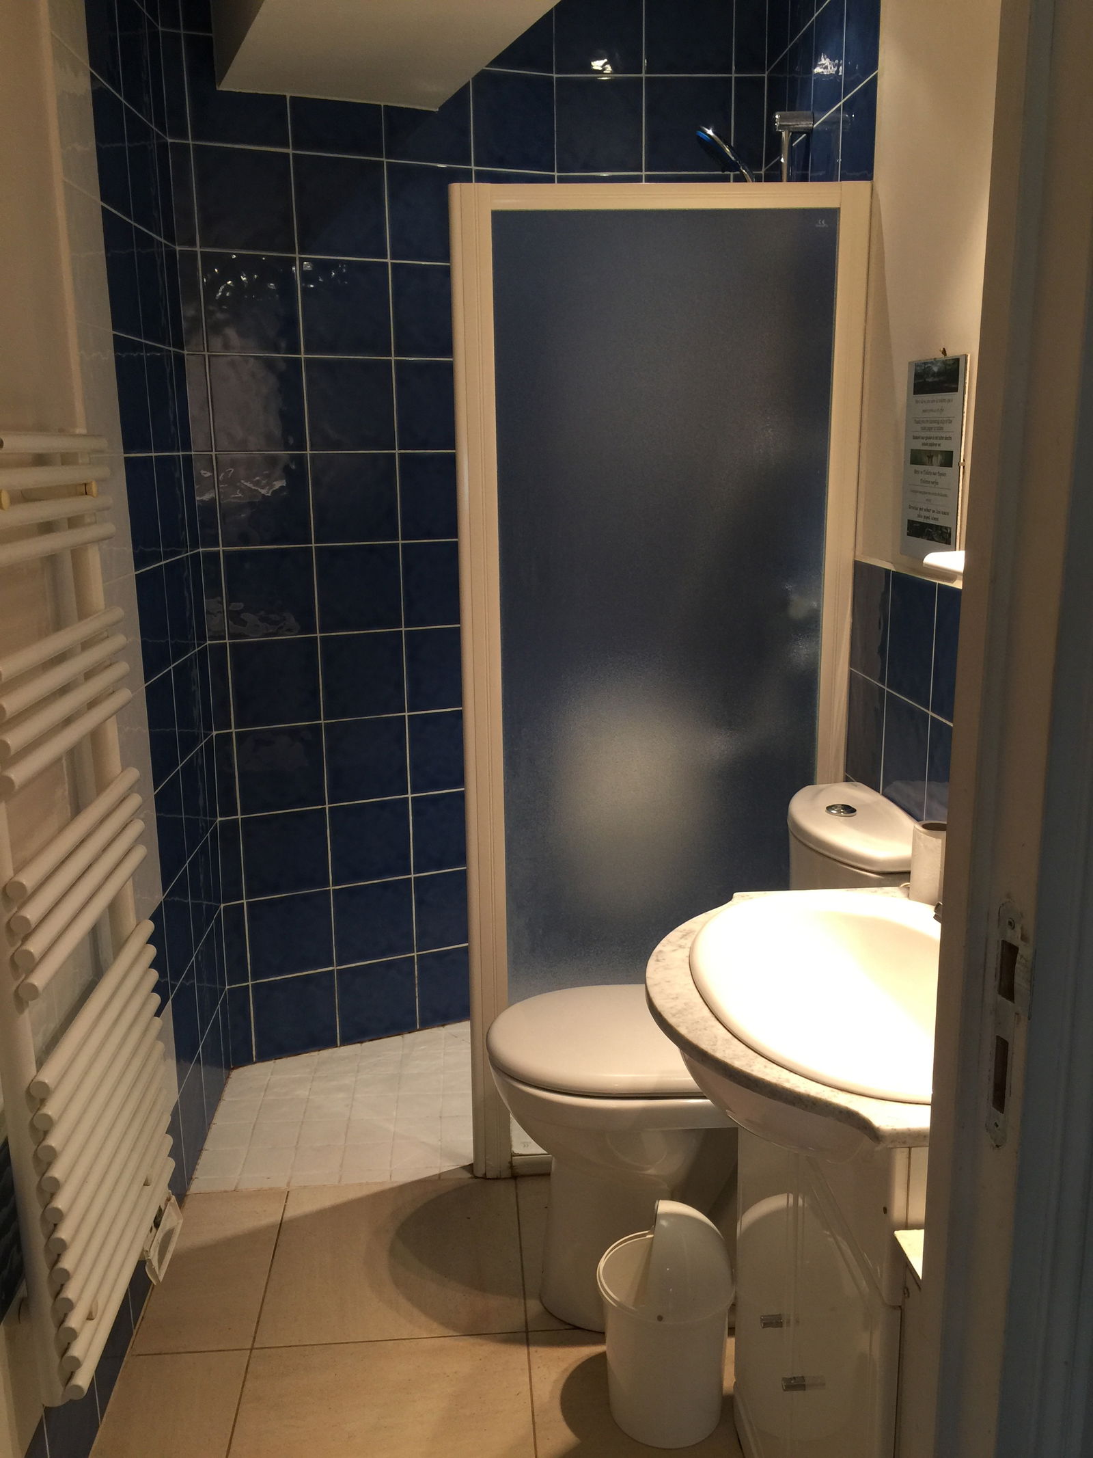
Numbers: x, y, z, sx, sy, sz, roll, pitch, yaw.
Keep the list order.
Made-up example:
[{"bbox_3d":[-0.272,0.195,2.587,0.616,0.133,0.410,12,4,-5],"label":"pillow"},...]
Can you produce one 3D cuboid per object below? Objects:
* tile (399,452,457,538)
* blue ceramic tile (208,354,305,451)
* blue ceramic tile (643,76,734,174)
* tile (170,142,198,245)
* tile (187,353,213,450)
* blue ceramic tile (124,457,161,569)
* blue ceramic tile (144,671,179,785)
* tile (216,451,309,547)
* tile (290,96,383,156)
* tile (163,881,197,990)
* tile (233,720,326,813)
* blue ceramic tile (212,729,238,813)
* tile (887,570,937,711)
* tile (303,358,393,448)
[{"bbox_3d":[-0.246,-0.535,2.799,0.197,0.198,0.010,-6,14,-23],"label":"tile"},{"bbox_3d":[-0.612,-0.689,2.590,0.198,0.198,0.010,-7,14,-24],"label":"blue ceramic tile"},{"bbox_3d":[0.322,-1.351,2.735,0.198,0.198,0.010,-1,13,0],"label":"blue ceramic tile"},{"bbox_3d":[-0.733,-1.075,2.469,0.041,0.200,0.010,-7,14,-24],"label":"tile"},{"bbox_3d":[-0.729,-0.683,2.567,0.039,0.200,0.010,-6,14,-23],"label":"tile"},{"bbox_3d":[-0.726,-0.390,2.190,0.010,0.198,0.198,-1,13,-3],"label":"blue ceramic tile"},{"bbox_3d":[-0.727,0.001,2.295,0.012,0.200,0.200,-1,13,-3],"label":"blue ceramic tile"},{"bbox_3d":[-0.611,-0.495,2.644,0.197,0.198,0.010,-6,14,-23],"label":"tile"},{"bbox_3d":[-0.438,-1.262,2.568,0.200,0.106,0.010,-6,14,-24],"label":"tile"},{"bbox_3d":[-0.728,0.395,2.404,0.010,0.200,0.197,-1,13,-2],"label":"tile"},{"bbox_3d":[-0.609,0.093,2.800,0.200,0.200,0.010,-6,14,-23],"label":"tile"},{"bbox_3d":[-0.717,0.105,2.733,0.045,0.198,0.010,-6,14,-23],"label":"blue ceramic tile"},{"bbox_3d":[0.582,-0.139,1.936,0.010,0.200,0.200,-2,13,-4],"label":"tile"},{"bbox_3d":[-0.430,-0.711,2.676,0.197,0.198,0.010,-6,14,-23],"label":"tile"}]

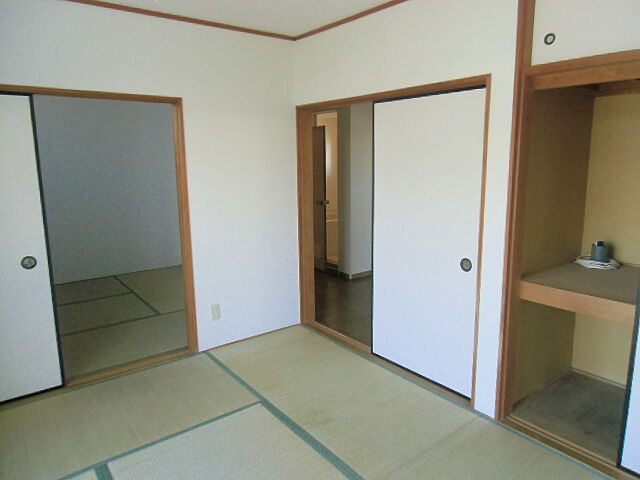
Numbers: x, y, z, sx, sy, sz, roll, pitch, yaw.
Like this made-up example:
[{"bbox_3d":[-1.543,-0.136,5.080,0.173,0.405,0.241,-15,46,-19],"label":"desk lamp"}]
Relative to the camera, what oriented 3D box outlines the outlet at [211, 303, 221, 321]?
[{"bbox_3d":[-0.785,0.549,3.362,0.071,0.120,0.013,-9,13,-37],"label":"outlet"}]

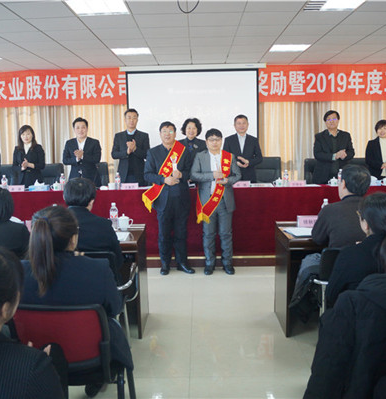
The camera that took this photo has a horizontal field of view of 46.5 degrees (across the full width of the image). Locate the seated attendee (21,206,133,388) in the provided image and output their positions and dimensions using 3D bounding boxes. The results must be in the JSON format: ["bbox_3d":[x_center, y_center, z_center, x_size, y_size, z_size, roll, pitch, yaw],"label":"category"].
[{"bbox_3d":[-0.537,0.586,2.265,0.510,1.230,0.820,0,7,8],"label":"seated attendee"}]

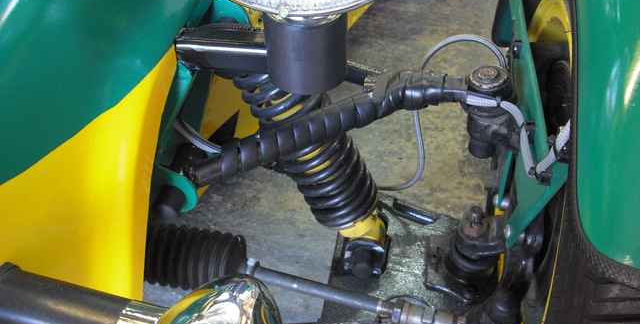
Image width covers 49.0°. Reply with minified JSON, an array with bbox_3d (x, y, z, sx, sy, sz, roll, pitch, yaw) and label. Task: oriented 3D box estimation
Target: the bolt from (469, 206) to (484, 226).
[{"bbox_3d":[0.160,0.056,0.720,0.015,0.022,0.015,0,41,0],"label":"bolt"}]

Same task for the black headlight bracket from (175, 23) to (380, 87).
[{"bbox_3d":[-0.033,-0.073,0.487,0.130,0.053,0.050,3,29,5],"label":"black headlight bracket"}]

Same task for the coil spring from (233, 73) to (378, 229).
[{"bbox_3d":[-0.012,-0.024,0.651,0.068,0.188,0.068,-19,39,15],"label":"coil spring"}]

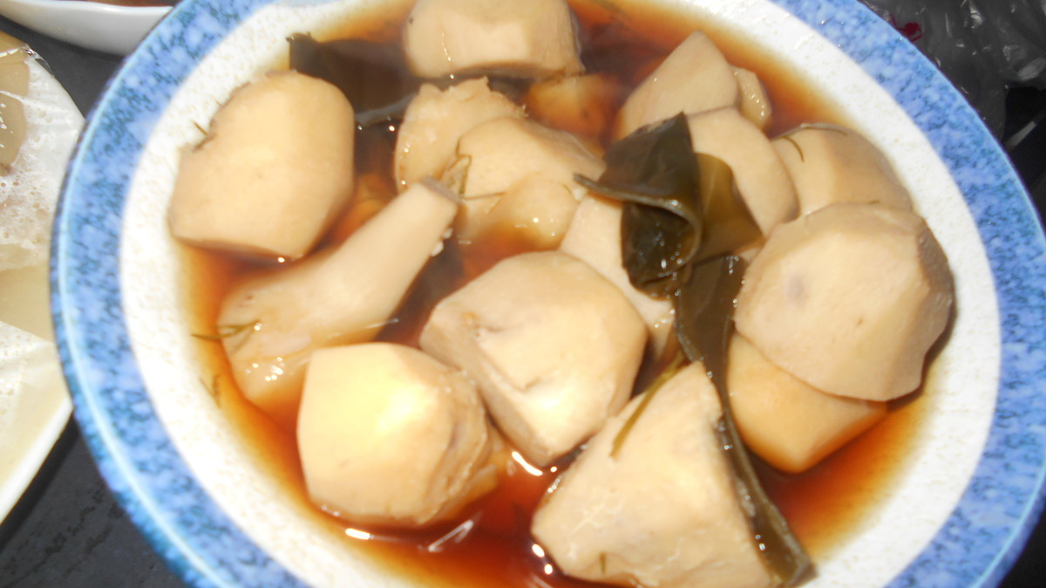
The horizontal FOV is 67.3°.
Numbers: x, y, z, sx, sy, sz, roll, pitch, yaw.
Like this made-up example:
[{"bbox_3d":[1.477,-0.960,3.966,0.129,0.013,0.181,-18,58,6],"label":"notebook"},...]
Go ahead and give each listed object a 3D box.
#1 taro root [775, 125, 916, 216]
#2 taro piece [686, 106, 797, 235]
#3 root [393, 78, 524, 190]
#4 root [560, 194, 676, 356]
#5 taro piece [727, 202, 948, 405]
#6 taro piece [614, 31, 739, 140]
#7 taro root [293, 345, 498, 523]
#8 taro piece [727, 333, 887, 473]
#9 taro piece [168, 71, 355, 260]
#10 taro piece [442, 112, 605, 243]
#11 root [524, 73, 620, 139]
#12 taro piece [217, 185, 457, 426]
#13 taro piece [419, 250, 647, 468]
[{"bbox_3d":[0.084,-0.025,0.212,0.039,0.033,0.039,34,61,12],"label":"taro root"},{"bbox_3d":[0.060,-0.034,0.227,0.038,0.031,0.045,-29,67,-22],"label":"taro piece"},{"bbox_3d":[-0.015,-0.037,0.212,0.041,0.035,0.039,3,59,-6],"label":"root"},{"bbox_3d":[0.027,-0.005,0.211,0.035,0.033,0.048,-24,66,-20],"label":"root"},{"bbox_3d":[0.071,0.002,0.178,0.040,0.037,0.038,29,60,9],"label":"taro piece"},{"bbox_3d":[0.050,-0.062,0.245,0.039,0.034,0.039,-29,67,-22],"label":"taro piece"},{"bbox_3d":[-0.026,0.031,0.165,0.040,0.044,0.035,3,59,-6],"label":"taro root"},{"bbox_3d":[0.076,0.026,0.208,0.042,0.032,0.042,-24,66,-20],"label":"taro piece"},{"bbox_3d":[-0.061,-0.029,0.189,0.040,0.042,0.041,3,59,-6],"label":"taro piece"},{"bbox_3d":[0.001,-0.032,0.223,0.039,0.032,0.043,29,60,10],"label":"taro piece"},{"bbox_3d":[0.015,-0.064,0.257,0.035,0.030,0.036,3,59,-5],"label":"root"},{"bbox_3d":[-0.045,0.001,0.196,0.070,0.031,0.035,-39,71,-25],"label":"taro piece"},{"bbox_3d":[0.002,0.015,0.175,0.042,0.044,0.041,36,62,13],"label":"taro piece"}]

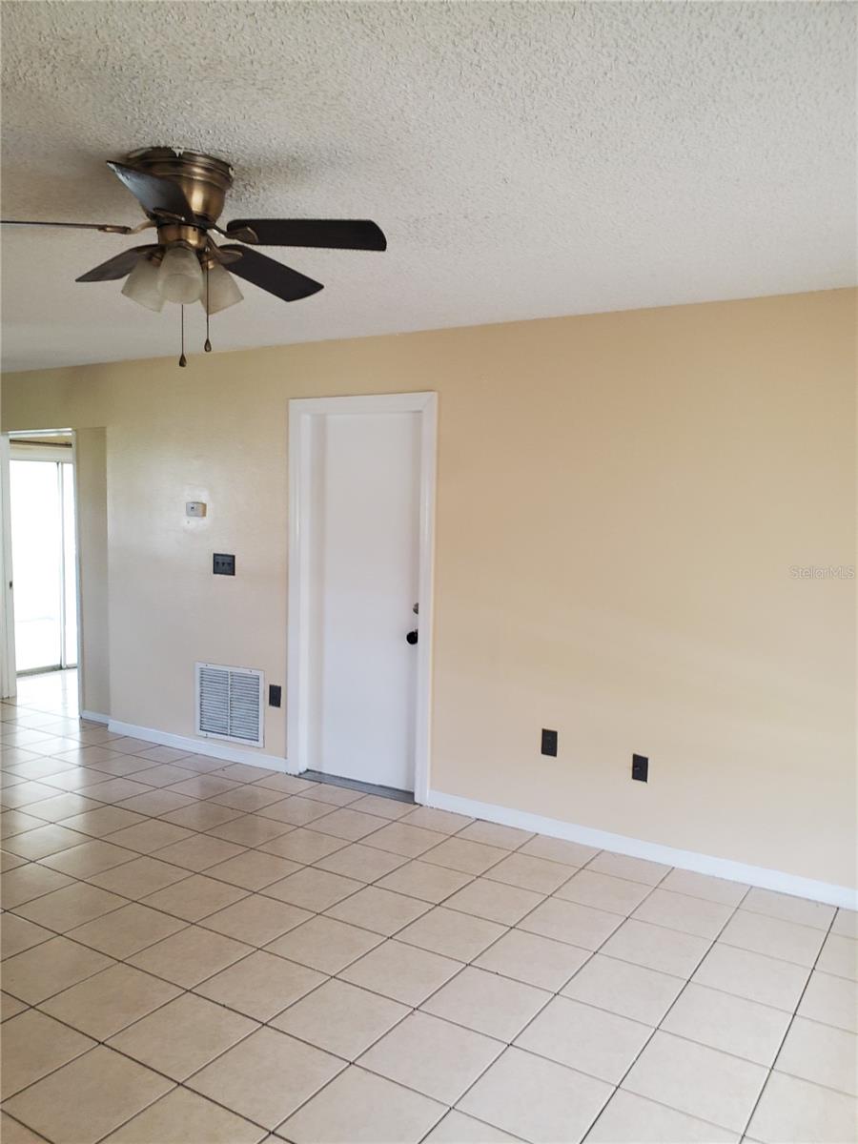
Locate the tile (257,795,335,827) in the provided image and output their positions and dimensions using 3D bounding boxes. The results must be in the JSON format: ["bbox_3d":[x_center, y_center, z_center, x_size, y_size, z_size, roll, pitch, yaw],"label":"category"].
[{"bbox_3d":[-0.670,1.233,4.412,0.321,0.010,0.321,3,4,33],"label":"tile"}]

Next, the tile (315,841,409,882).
[{"bbox_3d":[-0.291,1.280,3.775,0.321,0.010,0.321,3,4,33],"label":"tile"}]

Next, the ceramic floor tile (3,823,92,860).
[{"bbox_3d":[-1.748,1.231,3.907,0.322,0.010,0.322,4,4,32],"label":"ceramic floor tile"}]

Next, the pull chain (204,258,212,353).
[{"bbox_3d":[-0.565,-0.685,2.200,0.017,0.250,0.017,1,5,0],"label":"pull chain"}]

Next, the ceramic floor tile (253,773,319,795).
[{"bbox_3d":[-0.799,1.196,4.829,0.323,0.010,0.264,4,6,33],"label":"ceramic floor tile"}]

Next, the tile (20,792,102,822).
[{"bbox_3d":[-1.879,1.212,4.399,0.323,0.010,0.323,4,6,33],"label":"tile"}]

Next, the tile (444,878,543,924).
[{"bbox_3d":[0.264,1.327,3.458,0.323,0.010,0.323,4,6,33],"label":"tile"}]

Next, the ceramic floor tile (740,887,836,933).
[{"bbox_3d":[1.417,1.331,3.399,0.322,0.010,0.266,4,4,32],"label":"ceramic floor tile"}]

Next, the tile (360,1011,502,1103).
[{"bbox_3d":[0.009,1.369,2.428,0.321,0.010,0.321,3,4,33],"label":"tile"}]

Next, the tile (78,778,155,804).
[{"bbox_3d":[-1.686,1.185,4.632,0.322,0.010,0.322,4,4,32],"label":"tile"}]

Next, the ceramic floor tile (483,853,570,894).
[{"bbox_3d":[0.433,1.280,3.640,0.319,0.010,0.319,3,4,32],"label":"ceramic floor tile"}]

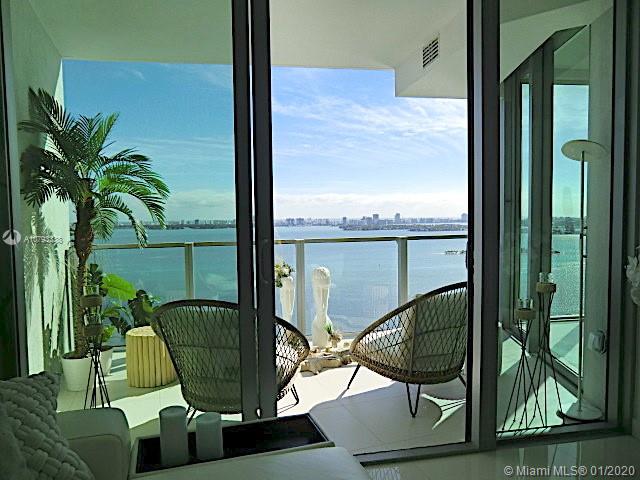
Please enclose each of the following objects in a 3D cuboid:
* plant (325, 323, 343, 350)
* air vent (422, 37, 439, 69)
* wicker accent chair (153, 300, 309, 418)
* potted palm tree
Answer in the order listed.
[{"bbox_3d":[0.131,0.935,4.300,0.170,0.270,0.160,-1,3,-12],"label":"plant"},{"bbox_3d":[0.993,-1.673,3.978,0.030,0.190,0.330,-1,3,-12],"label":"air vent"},{"bbox_3d":[-0.546,0.735,2.758,0.920,0.860,0.820,0,3,14],"label":"wicker accent chair"},{"bbox_3d":[-1.709,0.020,3.364,1.000,2.260,1.050,-1,3,-12],"label":"potted palm tree"}]

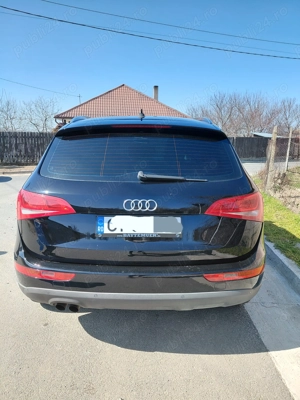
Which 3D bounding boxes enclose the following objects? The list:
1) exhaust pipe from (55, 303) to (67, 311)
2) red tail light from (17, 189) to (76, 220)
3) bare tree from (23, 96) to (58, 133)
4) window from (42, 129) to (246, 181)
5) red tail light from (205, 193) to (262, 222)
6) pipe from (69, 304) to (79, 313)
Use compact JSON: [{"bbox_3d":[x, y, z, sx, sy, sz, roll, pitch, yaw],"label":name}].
[{"bbox_3d":[-0.592,0.699,1.969,0.075,0.070,0.130,0,15,0],"label":"exhaust pipe"},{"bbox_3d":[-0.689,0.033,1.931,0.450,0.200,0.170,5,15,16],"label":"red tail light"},{"bbox_3d":[-6.919,-4.894,18.375,2.400,3.200,2.300,0,15,0],"label":"bare tree"},{"bbox_3d":[-0.057,-0.293,1.949,1.370,0.420,0.120,1,-18,0],"label":"window"},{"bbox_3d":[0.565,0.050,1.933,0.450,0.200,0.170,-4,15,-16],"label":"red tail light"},{"bbox_3d":[-0.501,0.705,1.955,0.075,0.070,0.130,0,15,0],"label":"pipe"}]

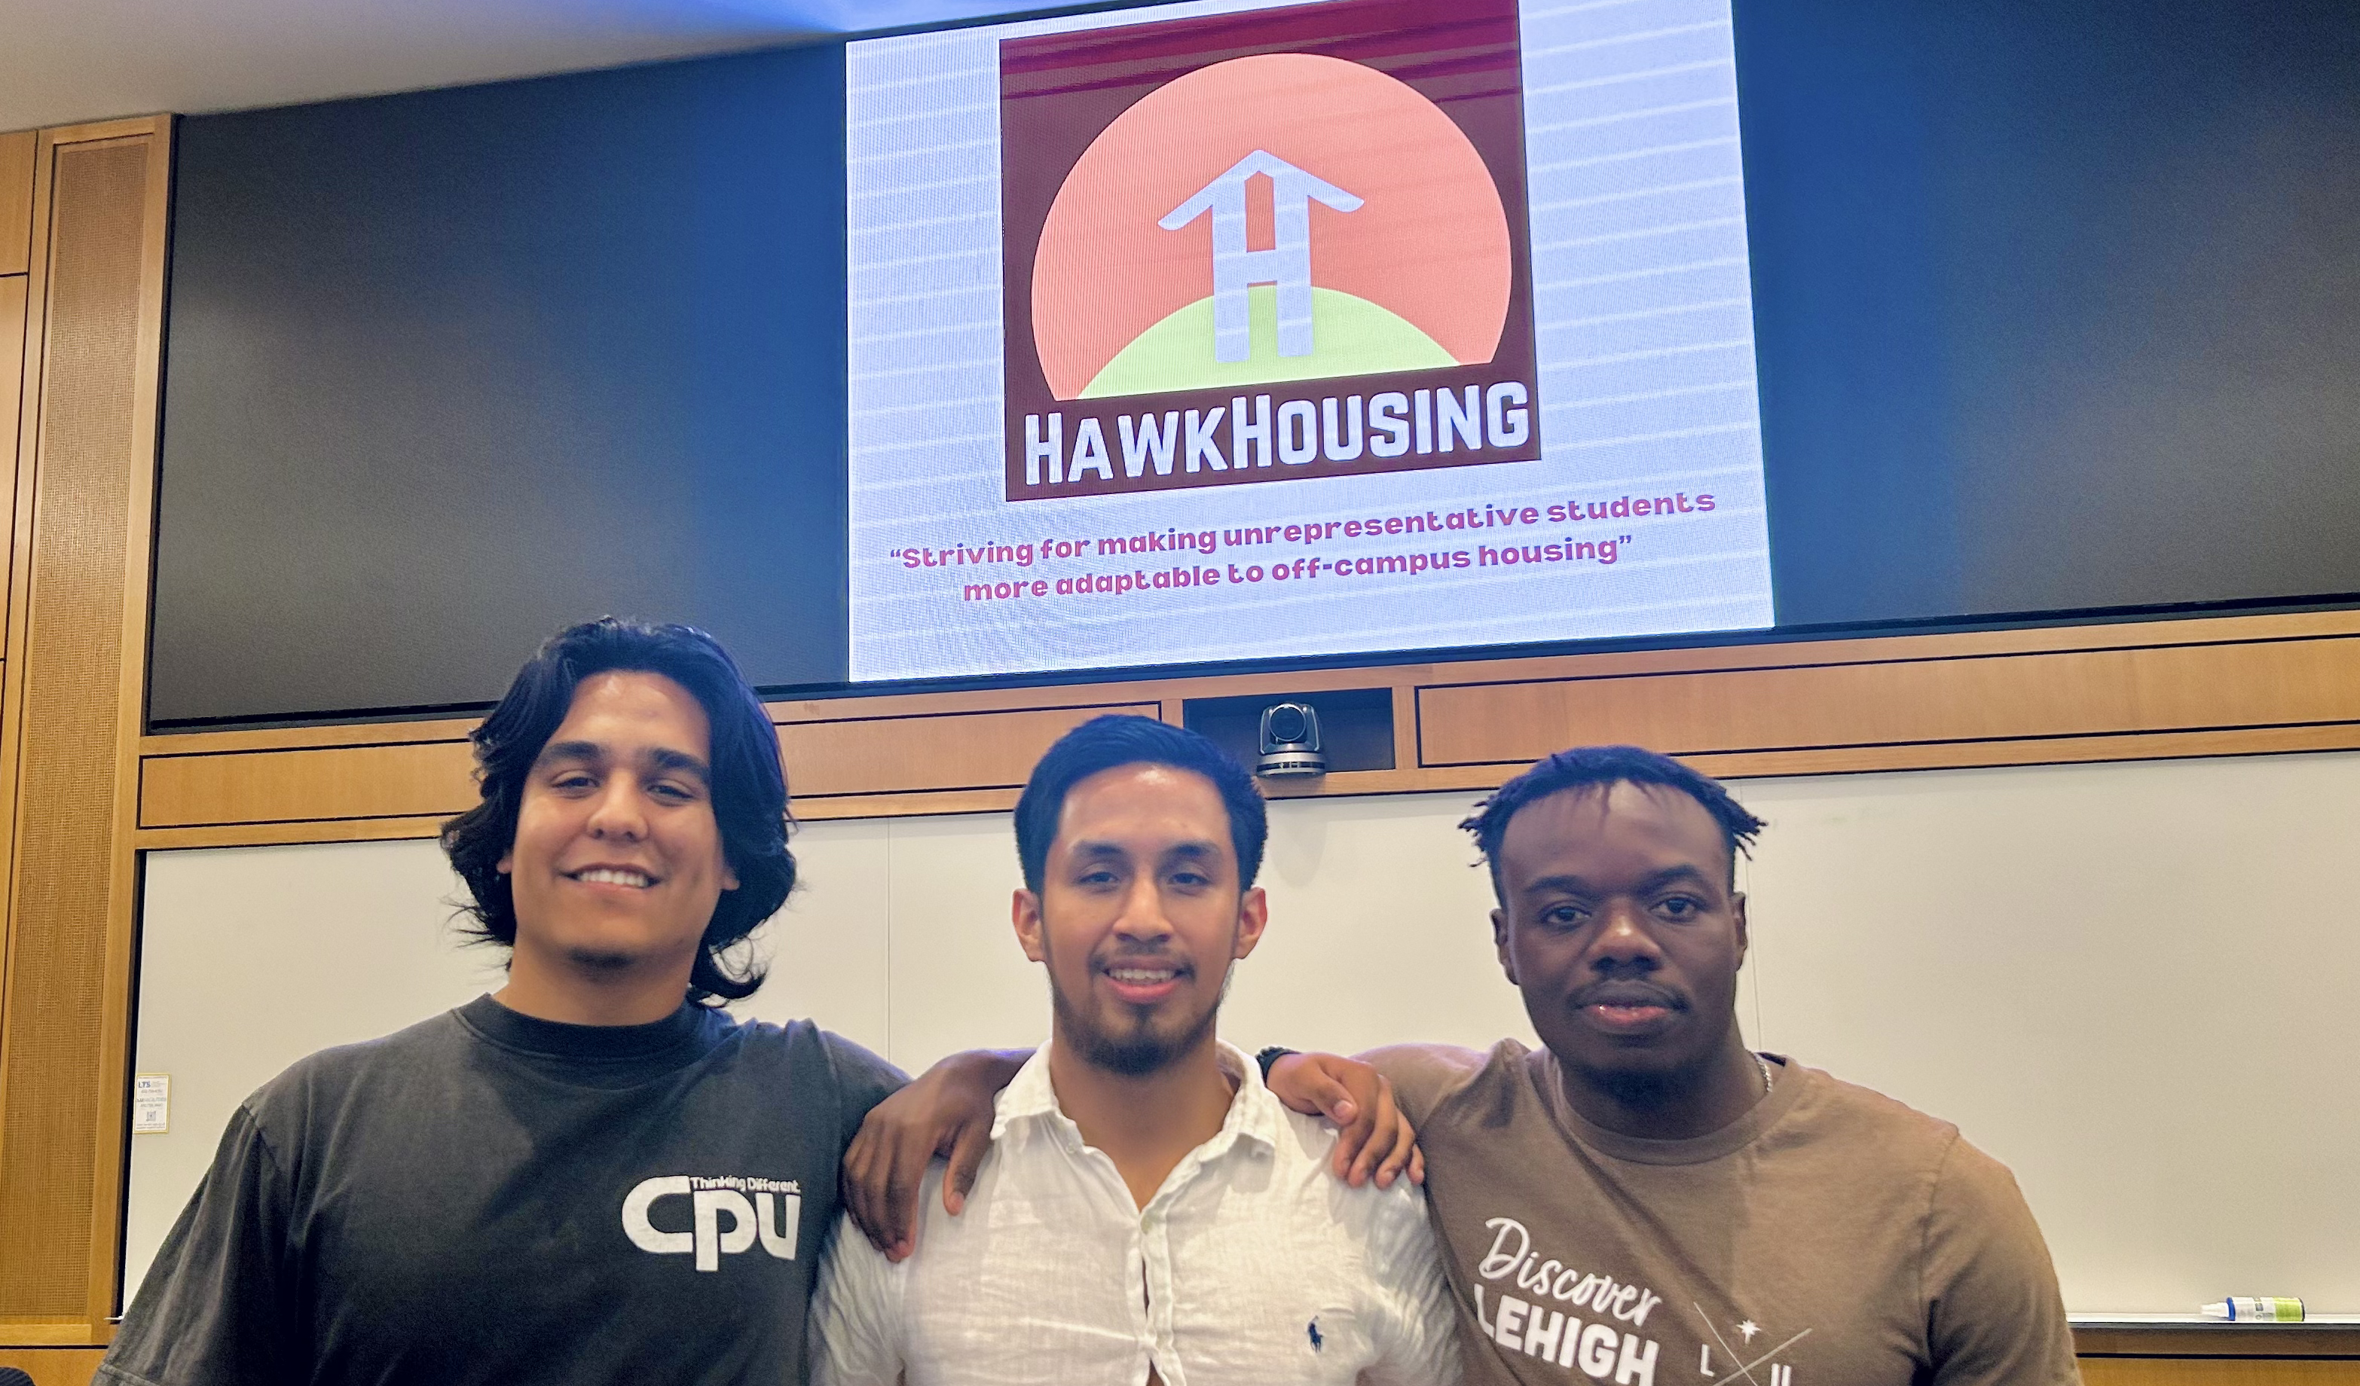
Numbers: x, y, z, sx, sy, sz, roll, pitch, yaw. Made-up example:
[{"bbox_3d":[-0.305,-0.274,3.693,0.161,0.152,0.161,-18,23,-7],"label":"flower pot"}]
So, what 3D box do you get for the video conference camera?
[{"bbox_3d":[0.274,0.116,4.370,0.174,0.184,0.178,-3,-8,6],"label":"video conference camera"}]

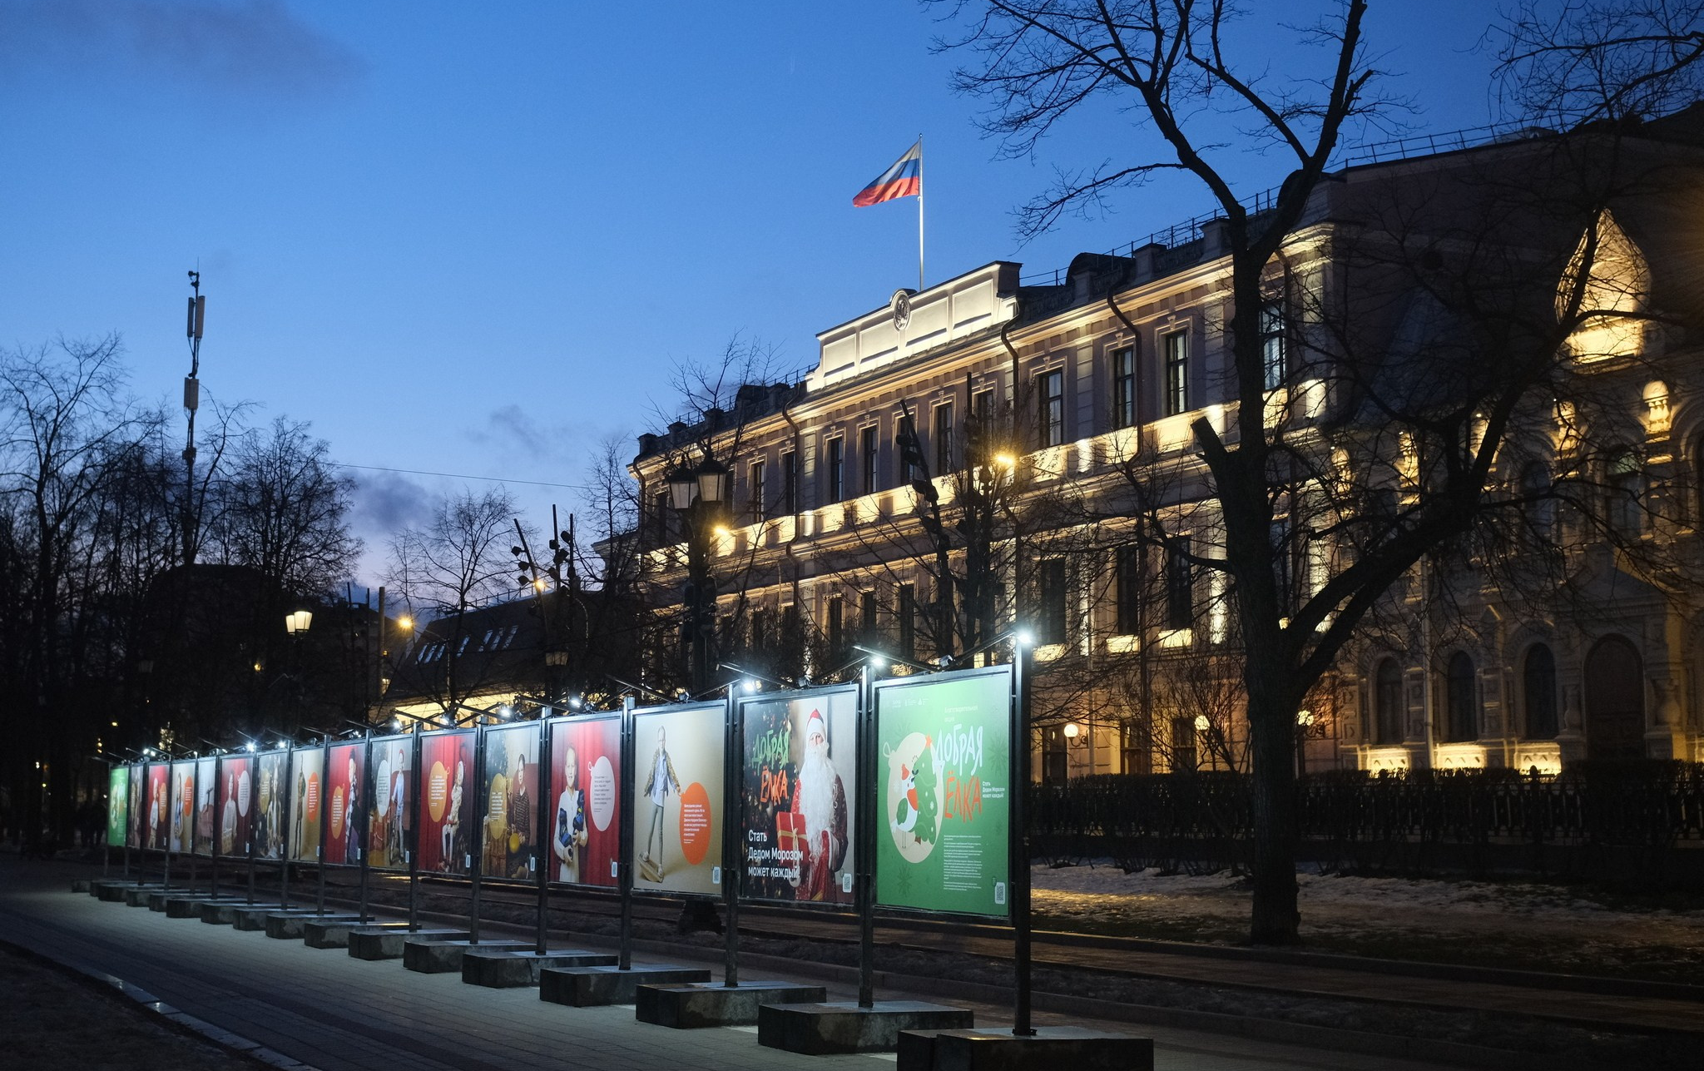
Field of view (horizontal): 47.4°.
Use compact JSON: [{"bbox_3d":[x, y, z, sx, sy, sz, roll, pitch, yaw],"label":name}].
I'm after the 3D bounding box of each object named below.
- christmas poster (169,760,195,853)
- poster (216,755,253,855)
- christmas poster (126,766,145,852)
[{"bbox_3d":[-11.502,4.676,33.316,0.070,1.570,1.700,5,-10,-31],"label":"christmas poster"},{"bbox_3d":[-9.528,4.193,29.965,0.070,1.570,1.700,5,-10,-33],"label":"poster"},{"bbox_3d":[-13.537,5.119,36.658,0.070,1.570,1.700,4,-9,-27],"label":"christmas poster"}]

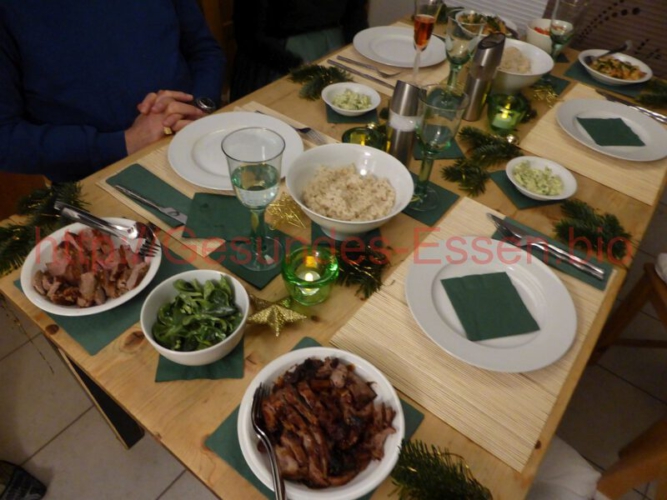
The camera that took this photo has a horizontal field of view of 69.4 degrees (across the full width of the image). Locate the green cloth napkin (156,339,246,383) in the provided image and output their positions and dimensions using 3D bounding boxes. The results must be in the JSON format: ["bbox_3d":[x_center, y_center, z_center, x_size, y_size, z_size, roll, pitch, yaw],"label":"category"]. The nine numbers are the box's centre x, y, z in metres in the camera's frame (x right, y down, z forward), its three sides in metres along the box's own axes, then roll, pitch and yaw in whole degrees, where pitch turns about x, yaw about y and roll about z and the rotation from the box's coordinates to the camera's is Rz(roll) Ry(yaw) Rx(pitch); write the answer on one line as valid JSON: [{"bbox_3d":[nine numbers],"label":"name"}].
[{"bbox_3d":[-0.192,0.138,0.717,0.120,0.004,0.120,-1,47,-6],"label":"green cloth napkin"}]

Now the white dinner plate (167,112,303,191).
[{"bbox_3d":[-0.207,-0.209,1.027,0.279,0.023,0.279,2,47,-3],"label":"white dinner plate"}]

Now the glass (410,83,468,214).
[{"bbox_3d":[0.179,-0.182,0.901,0.089,0.220,0.089,2,47,-2],"label":"glass"}]

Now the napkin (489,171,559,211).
[{"bbox_3d":[0.418,-0.137,1.024,0.120,0.003,0.120,-10,48,-13],"label":"napkin"}]

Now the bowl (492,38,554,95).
[{"bbox_3d":[0.452,-0.465,1.266,0.216,0.097,0.216,2,47,-3],"label":"bowl"}]

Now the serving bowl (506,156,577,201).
[{"bbox_3d":[0.419,-0.132,0.990,0.135,0.043,0.135,2,47,-2],"label":"serving bowl"}]

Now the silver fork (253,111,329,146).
[{"bbox_3d":[-0.102,-0.288,1.119,0.211,0.020,0.026,29,51,21],"label":"silver fork"}]

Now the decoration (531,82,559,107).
[{"bbox_3d":[0.563,-0.412,1.280,0.080,0.025,0.095,31,52,22],"label":"decoration"}]

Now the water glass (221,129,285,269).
[{"bbox_3d":[-0.117,-0.071,0.743,0.084,0.222,0.084,7,46,0],"label":"water glass"}]

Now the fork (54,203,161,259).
[{"bbox_3d":[-0.369,-0.035,0.772,0.207,0.025,0.032,23,48,15],"label":"fork"}]

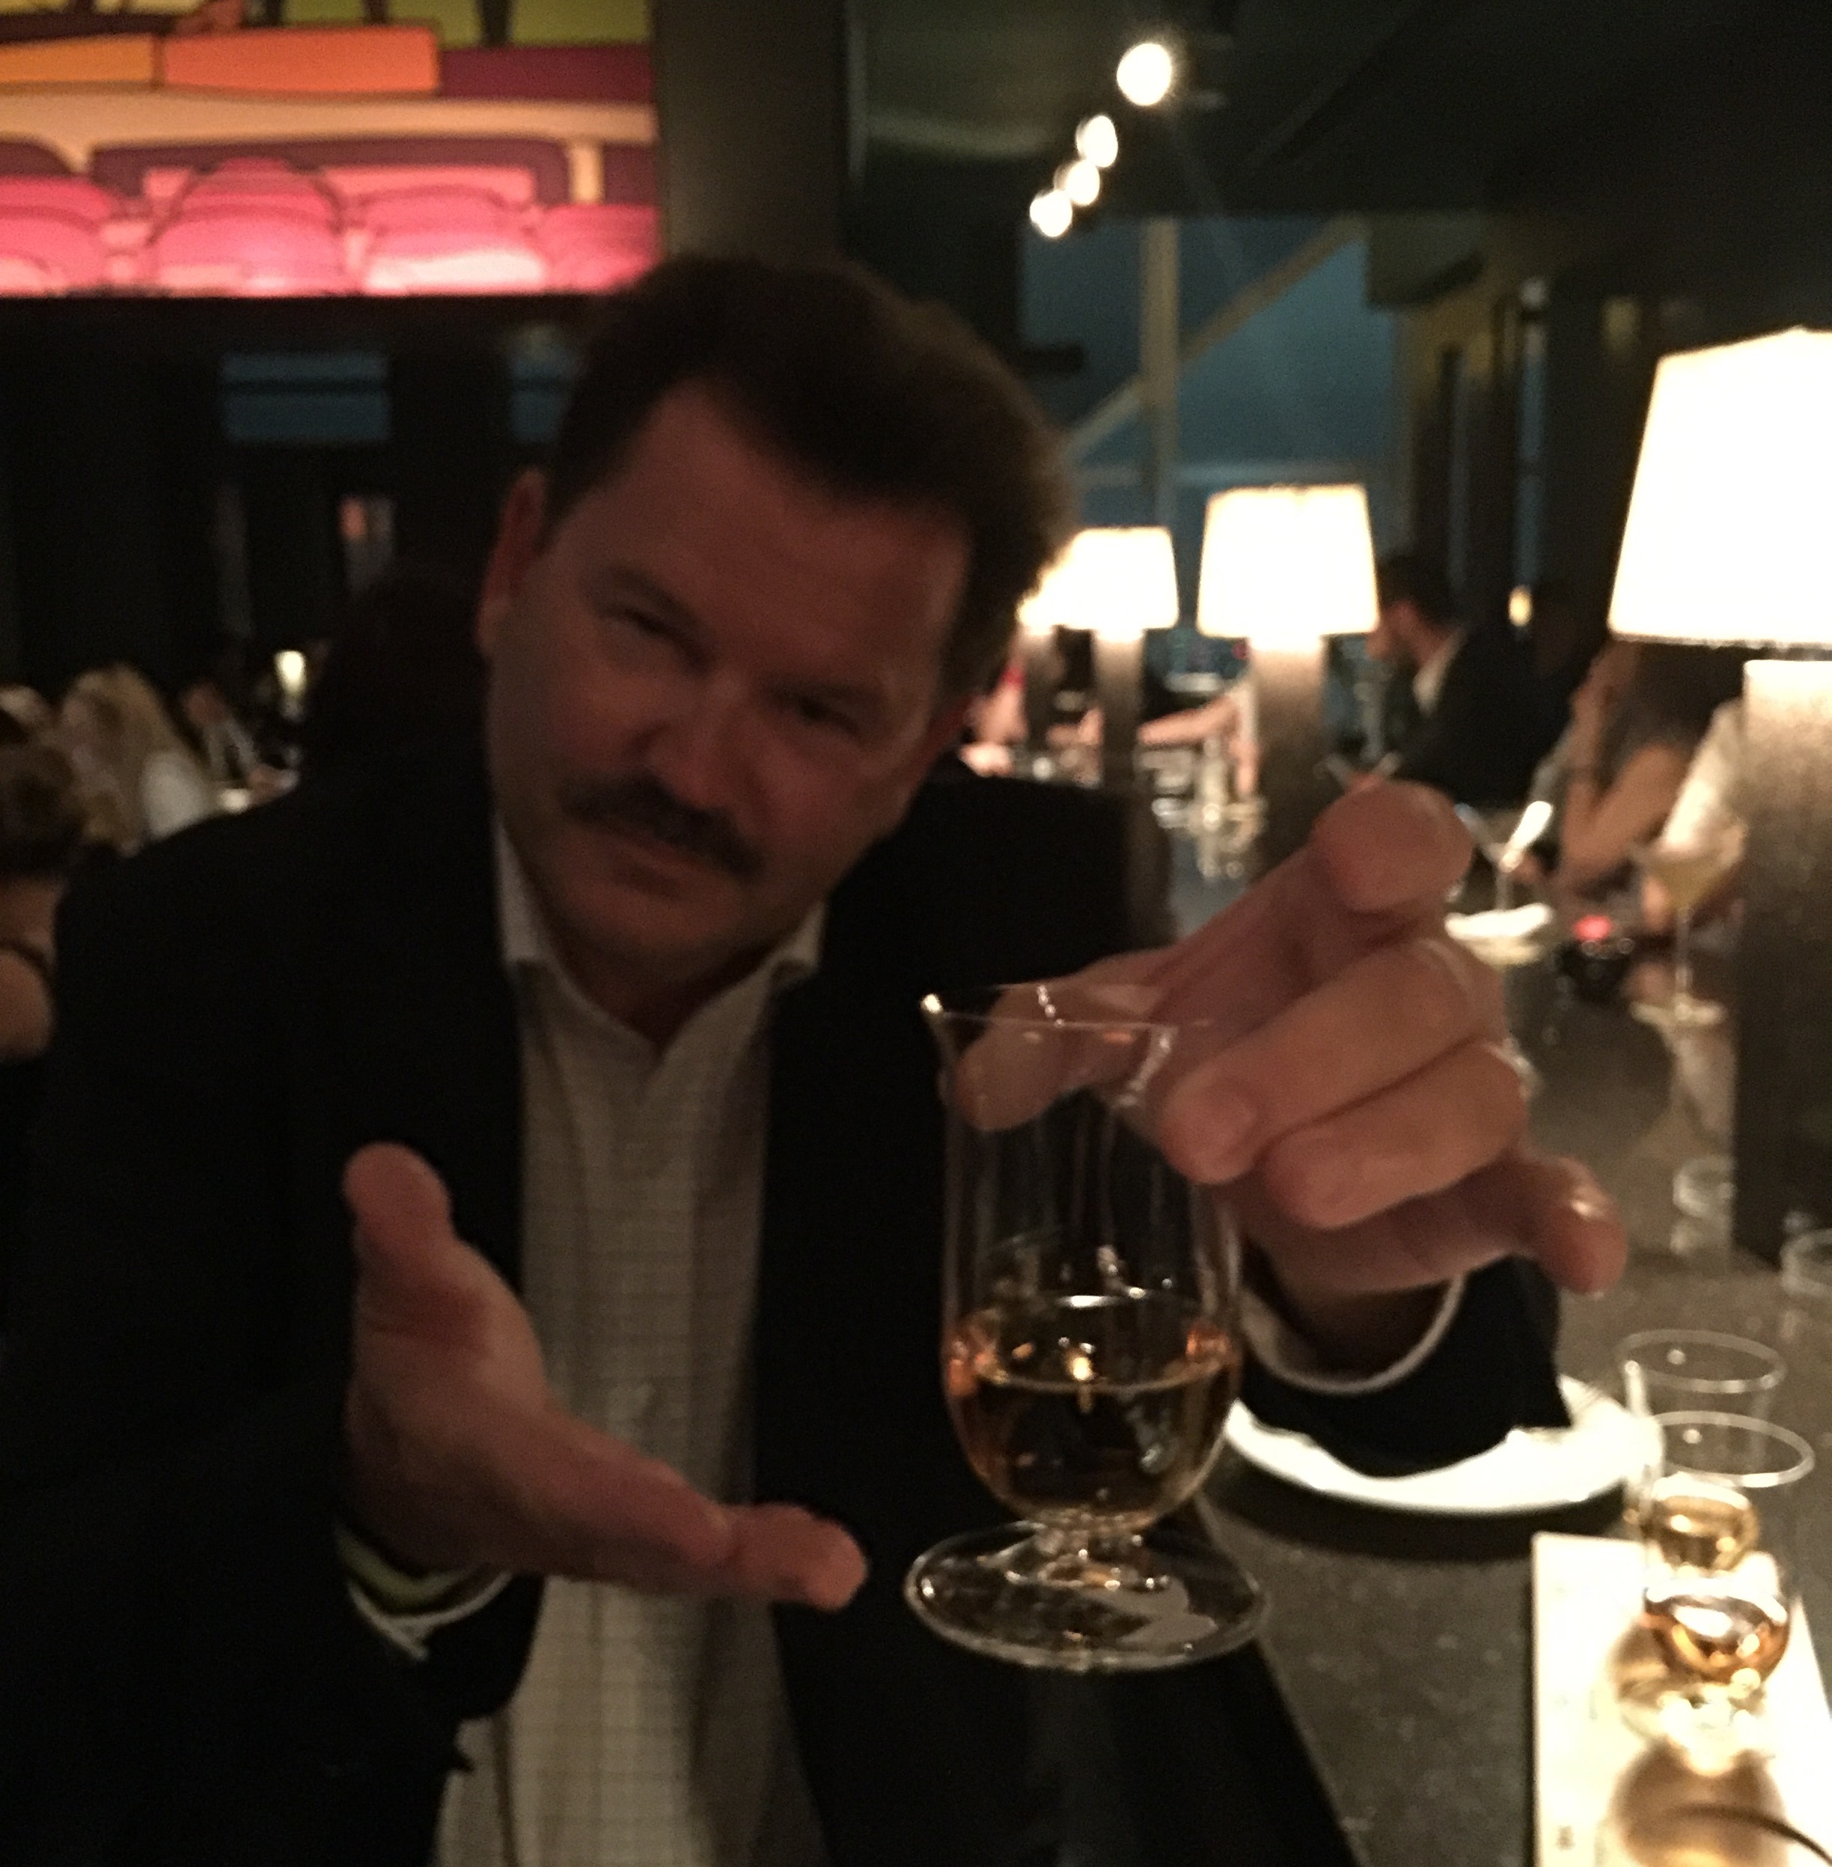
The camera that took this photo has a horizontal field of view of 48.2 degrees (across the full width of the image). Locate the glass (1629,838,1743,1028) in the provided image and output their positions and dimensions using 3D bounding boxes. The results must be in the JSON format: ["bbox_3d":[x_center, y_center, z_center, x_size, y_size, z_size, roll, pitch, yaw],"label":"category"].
[{"bbox_3d":[0.797,-0.002,2.127,0.113,0.180,0.113,-1,9,0],"label":"glass"}]

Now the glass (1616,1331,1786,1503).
[{"bbox_3d":[0.323,0.231,0.845,0.067,0.113,0.067,-1,9,0],"label":"glass"}]

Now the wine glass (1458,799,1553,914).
[{"bbox_3d":[0.736,-0.066,2.555,0.116,0.175,0.116,-1,9,0],"label":"wine glass"}]

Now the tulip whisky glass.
[{"bbox_3d":[0.033,0.069,0.385,0.068,0.113,0.068,1,5,0],"label":"tulip whisky glass"}]

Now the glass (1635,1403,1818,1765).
[{"bbox_3d":[0.311,0.251,0.790,0.067,0.113,0.067,-1,9,0],"label":"glass"}]

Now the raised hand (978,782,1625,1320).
[{"bbox_3d":[0.075,0.022,0.390,0.115,0.108,0.130,2,10,19],"label":"raised hand"}]

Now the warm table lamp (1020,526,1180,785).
[{"bbox_3d":[0.401,-0.499,3.994,0.210,0.595,0.210,-2,9,-3],"label":"warm table lamp"}]

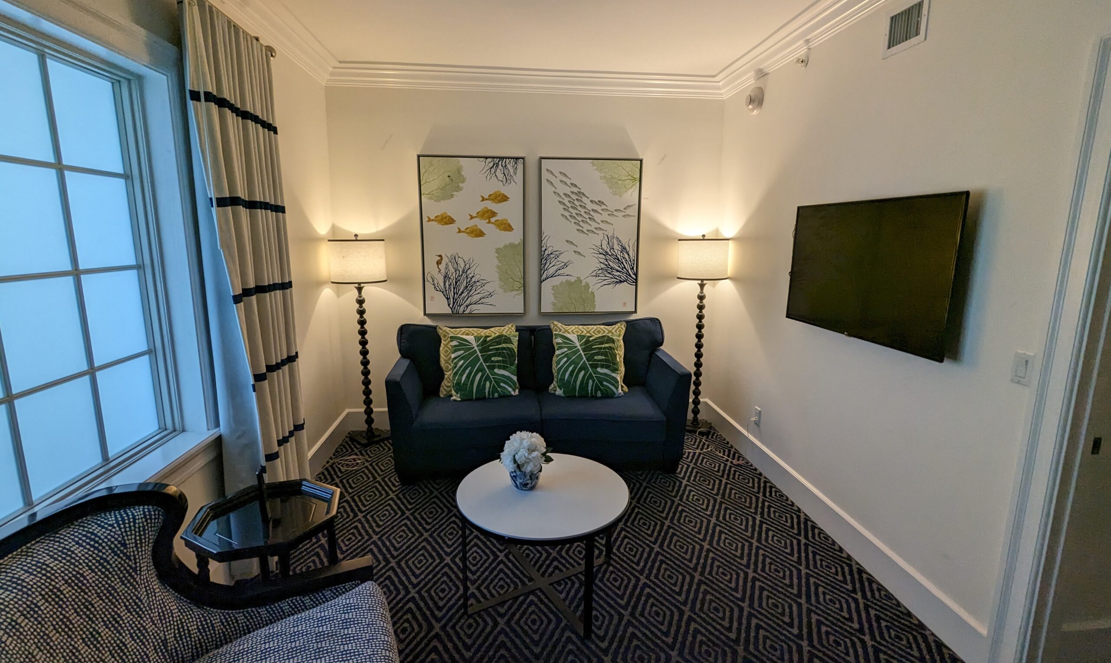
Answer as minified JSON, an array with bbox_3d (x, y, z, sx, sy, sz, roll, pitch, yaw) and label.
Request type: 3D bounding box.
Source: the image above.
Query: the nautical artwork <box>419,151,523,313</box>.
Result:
[{"bbox_3d":[-0.637,-0.732,4.014,0.796,1.217,0.051,-1,11,-6],"label":"nautical artwork"}]

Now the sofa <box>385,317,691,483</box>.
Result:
[{"bbox_3d":[-0.121,0.422,3.692,1.935,0.956,0.908,-1,11,-6],"label":"sofa"}]

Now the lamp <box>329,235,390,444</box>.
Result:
[{"bbox_3d":[-1.458,0.067,3.905,0.402,1.589,0.402,-1,11,-6],"label":"lamp"}]

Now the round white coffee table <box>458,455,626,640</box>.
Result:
[{"bbox_3d":[-0.053,0.926,2.273,0.737,0.493,0.737,0,11,0],"label":"round white coffee table"}]

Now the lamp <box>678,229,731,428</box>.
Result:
[{"bbox_3d":[1.168,0.031,4.165,0.402,1.595,0.402,-1,11,-6],"label":"lamp"}]

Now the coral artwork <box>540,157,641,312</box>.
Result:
[{"bbox_3d":[0.275,-0.745,4.089,0.801,1.209,0.045,-1,11,-6],"label":"coral artwork"}]

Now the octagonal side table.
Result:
[{"bbox_3d":[-1.056,0.950,1.946,0.478,0.587,0.478,-3,11,-16],"label":"octagonal side table"}]

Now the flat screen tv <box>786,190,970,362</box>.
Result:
[{"bbox_3d":[1.451,-0.293,2.430,0.060,0.631,1.099,-1,11,-6],"label":"flat screen tv"}]

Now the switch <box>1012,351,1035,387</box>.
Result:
[{"bbox_3d":[1.574,0.126,1.732,0.010,0.115,0.071,-1,11,-6],"label":"switch"}]

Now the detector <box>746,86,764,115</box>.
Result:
[{"bbox_3d":[1.353,-1.583,3.518,0.077,0.169,0.169,-1,11,-6],"label":"detector"}]

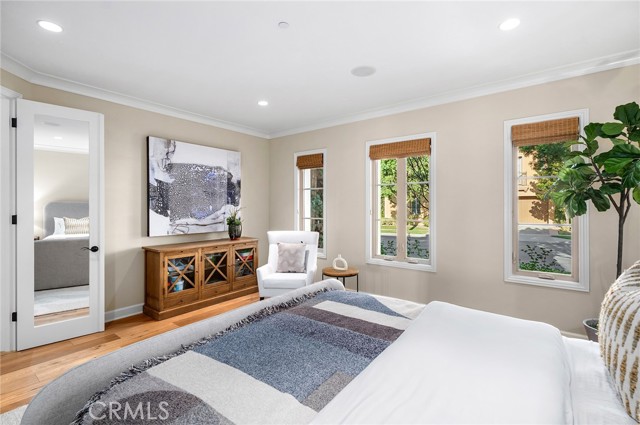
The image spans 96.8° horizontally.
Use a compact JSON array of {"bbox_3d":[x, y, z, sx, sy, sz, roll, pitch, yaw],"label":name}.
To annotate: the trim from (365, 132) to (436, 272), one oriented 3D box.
[{"bbox_3d":[1.076,-0.133,3.876,0.995,1.762,0.070,1,1,38],"label":"trim"}]

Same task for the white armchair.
[{"bbox_3d":[-0.491,0.820,4.520,0.826,1.005,0.746,0,1,10],"label":"white armchair"}]

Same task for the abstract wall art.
[{"bbox_3d":[-1.807,-0.344,4.302,0.050,1.320,1.445,1,1,38],"label":"abstract wall art"}]

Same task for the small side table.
[{"bbox_3d":[0.283,1.065,3.885,0.502,0.541,0.502,0,1,0],"label":"small side table"}]

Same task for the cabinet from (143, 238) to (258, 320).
[{"bbox_3d":[-1.649,0.898,4.219,0.403,0.846,1.550,1,1,38],"label":"cabinet"}]

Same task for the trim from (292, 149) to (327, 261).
[{"bbox_3d":[-0.169,-0.145,4.832,0.702,1.778,0.070,1,1,38],"label":"trim"}]

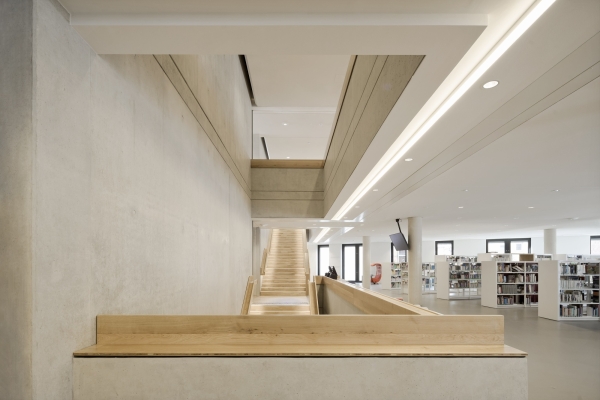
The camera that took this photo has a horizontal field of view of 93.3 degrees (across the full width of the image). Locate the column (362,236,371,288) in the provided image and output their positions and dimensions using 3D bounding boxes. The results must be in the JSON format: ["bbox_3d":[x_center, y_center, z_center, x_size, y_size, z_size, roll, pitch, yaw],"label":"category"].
[{"bbox_3d":[3.914,3.680,16.600,0.420,3.000,0.420,0,-6,0],"label":"column"}]

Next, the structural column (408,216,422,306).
[{"bbox_3d":[3.934,2.112,9.650,0.430,3.000,0.430,0,-6,0],"label":"structural column"}]

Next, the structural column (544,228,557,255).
[{"bbox_3d":[11.672,2.912,13.200,0.420,3.000,0.420,0,-6,0],"label":"structural column"}]

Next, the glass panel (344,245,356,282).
[{"bbox_3d":[3.886,4.925,21.800,0.940,2.720,0.080,-3,-6,24],"label":"glass panel"}]

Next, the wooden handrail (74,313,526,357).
[{"bbox_3d":[0.006,1.086,2.280,3.400,0.270,0.320,0,-6,0],"label":"wooden handrail"}]

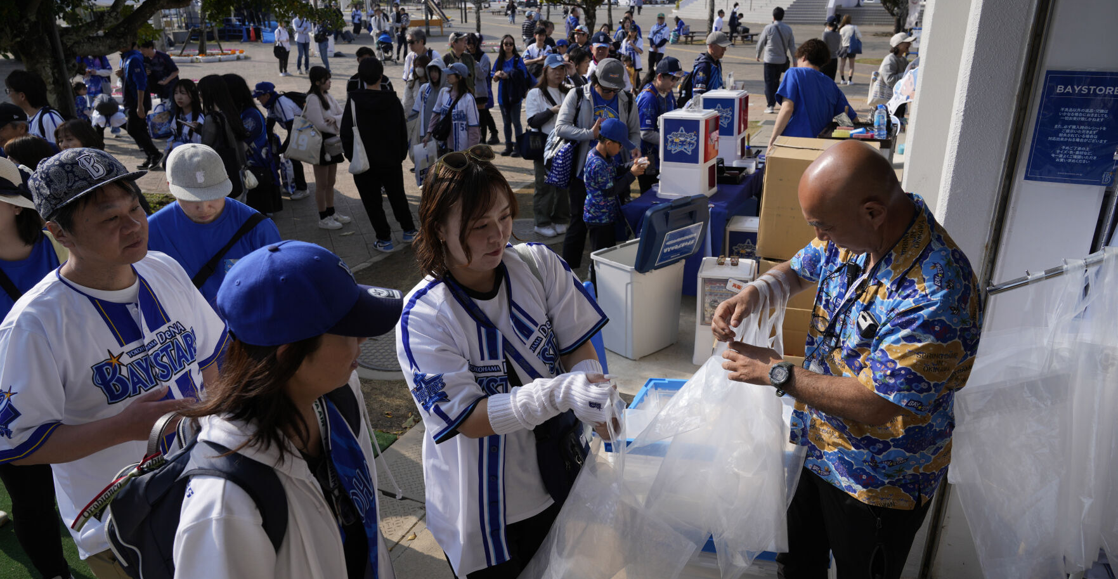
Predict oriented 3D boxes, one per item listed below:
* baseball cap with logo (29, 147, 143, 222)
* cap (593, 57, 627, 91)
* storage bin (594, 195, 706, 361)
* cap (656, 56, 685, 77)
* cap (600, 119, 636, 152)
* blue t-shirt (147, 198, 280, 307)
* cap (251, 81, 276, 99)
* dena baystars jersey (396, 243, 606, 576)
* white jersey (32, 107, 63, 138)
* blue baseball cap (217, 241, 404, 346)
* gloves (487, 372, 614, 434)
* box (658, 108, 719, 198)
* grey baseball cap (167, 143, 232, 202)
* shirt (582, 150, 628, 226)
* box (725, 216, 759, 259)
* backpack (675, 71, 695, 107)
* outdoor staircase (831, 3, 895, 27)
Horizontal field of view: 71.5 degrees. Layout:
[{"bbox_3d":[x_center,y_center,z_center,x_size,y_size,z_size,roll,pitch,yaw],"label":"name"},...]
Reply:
[{"bbox_3d":[-1.041,-0.250,1.690,0.270,0.136,0.180,-15,12,26],"label":"baseball cap with logo"},{"bbox_3d":[0.356,-1.458,5.197,0.180,0.136,0.270,-9,39,-19],"label":"cap"},{"bbox_3d":[0.547,-0.082,4.896,0.450,0.960,0.460,-17,26,-36],"label":"storage bin"},{"bbox_3d":[0.879,-1.765,6.150,0.270,0.155,0.180,19,27,24],"label":"cap"},{"bbox_3d":[0.411,-1.036,5.125,0.256,0.145,0.171,23,24,3],"label":"cap"},{"bbox_3d":[-1.309,0.037,2.959,0.500,0.700,0.290,-10,23,-23],"label":"blue t-shirt"},{"bbox_3d":[-3.385,-2.284,8.900,0.270,0.150,0.180,-21,25,-10],"label":"cap"},{"bbox_3d":[-0.135,0.273,1.920,0.520,0.760,0.360,-14,28,-30],"label":"dena baystars jersey"},{"bbox_3d":[-3.626,-1.128,5.600,0.200,0.440,0.300,-6,22,-14],"label":"white jersey"},{"bbox_3d":[-0.391,-0.008,1.206,0.270,0.154,0.180,-17,24,-22],"label":"blue baseball cap"},{"bbox_3d":[-0.017,0.238,1.630,0.270,0.120,0.110,-9,19,16],"label":"gloves"},{"bbox_3d":[1.000,-1.044,5.970,0.340,0.600,0.345,10,24,26],"label":"box"},{"bbox_3d":[-1.141,-0.378,2.449,0.180,0.146,0.270,-12,26,-33],"label":"grey baseball cap"},{"bbox_3d":[0.324,-0.757,5.700,0.270,0.540,0.380,2,21,7],"label":"shirt"},{"bbox_3d":[1.269,-0.170,5.167,0.310,0.550,0.330,5,22,15],"label":"box"},{"bbox_3d":[1.285,-1.997,7.850,0.200,0.450,0.300,7,22,19],"label":"backpack"},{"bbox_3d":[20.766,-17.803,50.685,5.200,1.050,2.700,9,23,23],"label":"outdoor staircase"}]

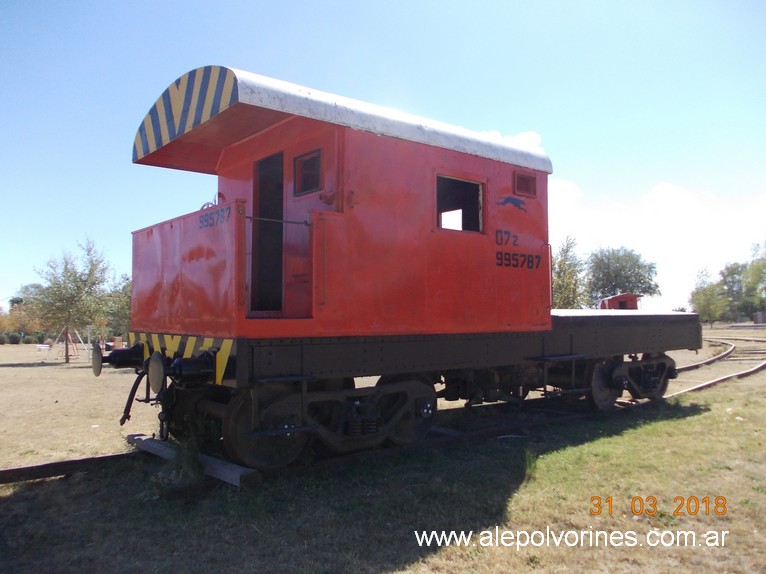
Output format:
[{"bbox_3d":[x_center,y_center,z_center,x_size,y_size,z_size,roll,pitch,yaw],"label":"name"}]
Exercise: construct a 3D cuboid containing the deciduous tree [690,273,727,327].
[{"bbox_3d":[38.480,1.591,73.000,4.320,6.600,4.320,-1,-3,28],"label":"deciduous tree"}]

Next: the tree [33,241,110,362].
[{"bbox_3d":[-12.321,0.574,24.500,2.970,4.830,2.970,1,-3,-27],"label":"tree"}]

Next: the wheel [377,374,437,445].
[{"bbox_3d":[0.313,1.460,7.559,0.930,0.930,0.140,2,-3,-39],"label":"wheel"}]

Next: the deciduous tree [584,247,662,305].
[{"bbox_3d":[29.509,0.061,76.000,8.650,10.060,8.650,-1,-3,21],"label":"deciduous tree"}]

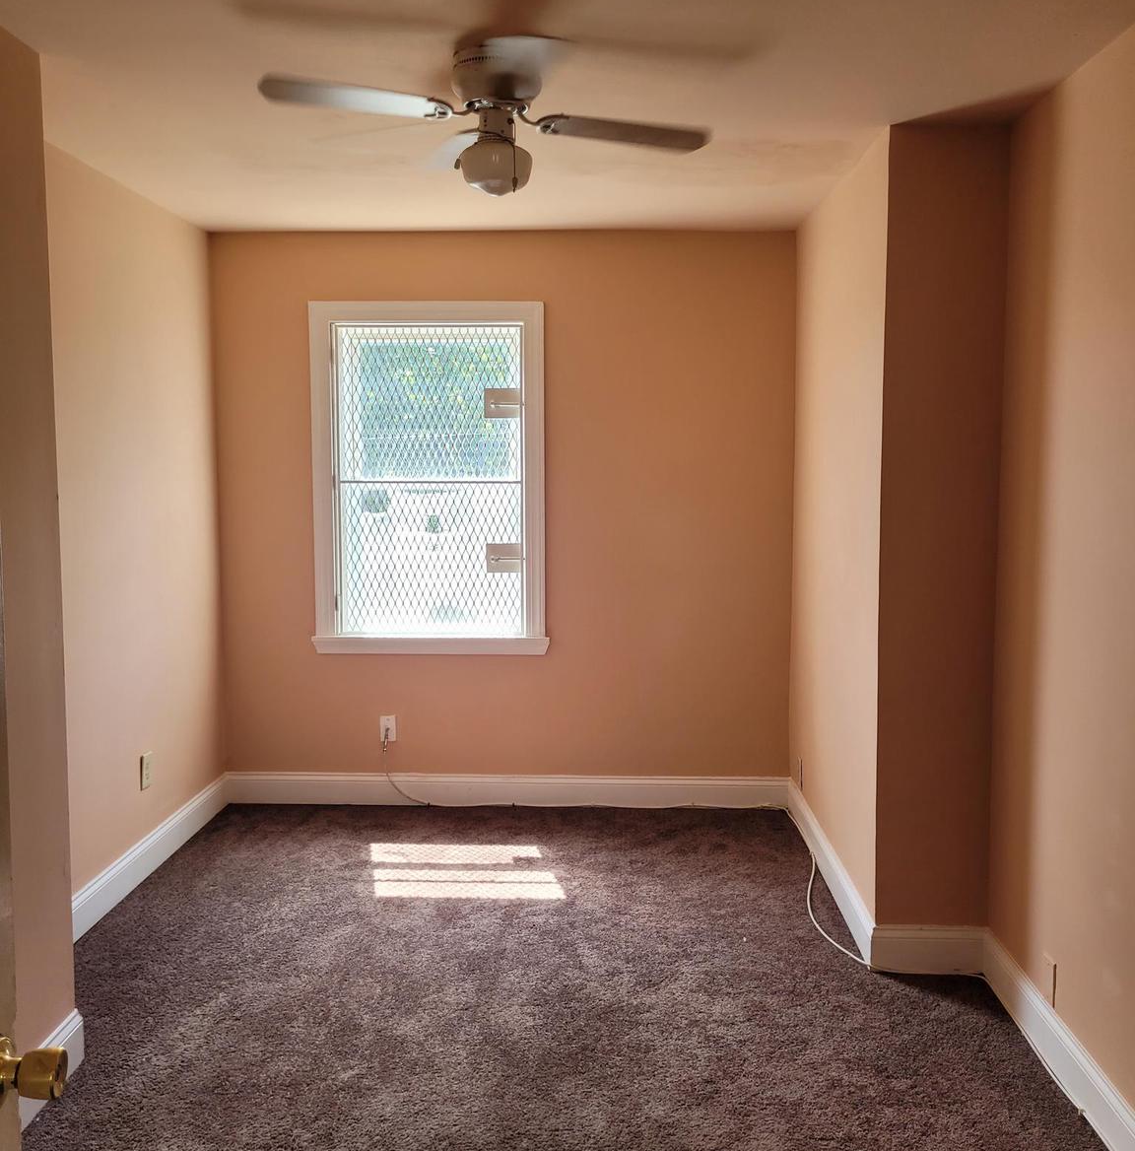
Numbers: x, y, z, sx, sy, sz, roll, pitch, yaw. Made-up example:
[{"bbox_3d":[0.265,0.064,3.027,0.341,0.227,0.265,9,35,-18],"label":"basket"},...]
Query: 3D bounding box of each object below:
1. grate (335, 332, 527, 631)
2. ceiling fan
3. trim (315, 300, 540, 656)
[{"bbox_3d":[-0.571,-0.391,4.741,0.779,1.290,0.030,0,6,2],"label":"grate"},{"bbox_3d":[-0.149,-1.037,2.615,1.080,0.325,1.080,-2,6,-21],"label":"ceiling fan"},{"bbox_3d":[-0.580,-0.394,4.726,0.976,1.461,0.070,0,6,2],"label":"trim"}]

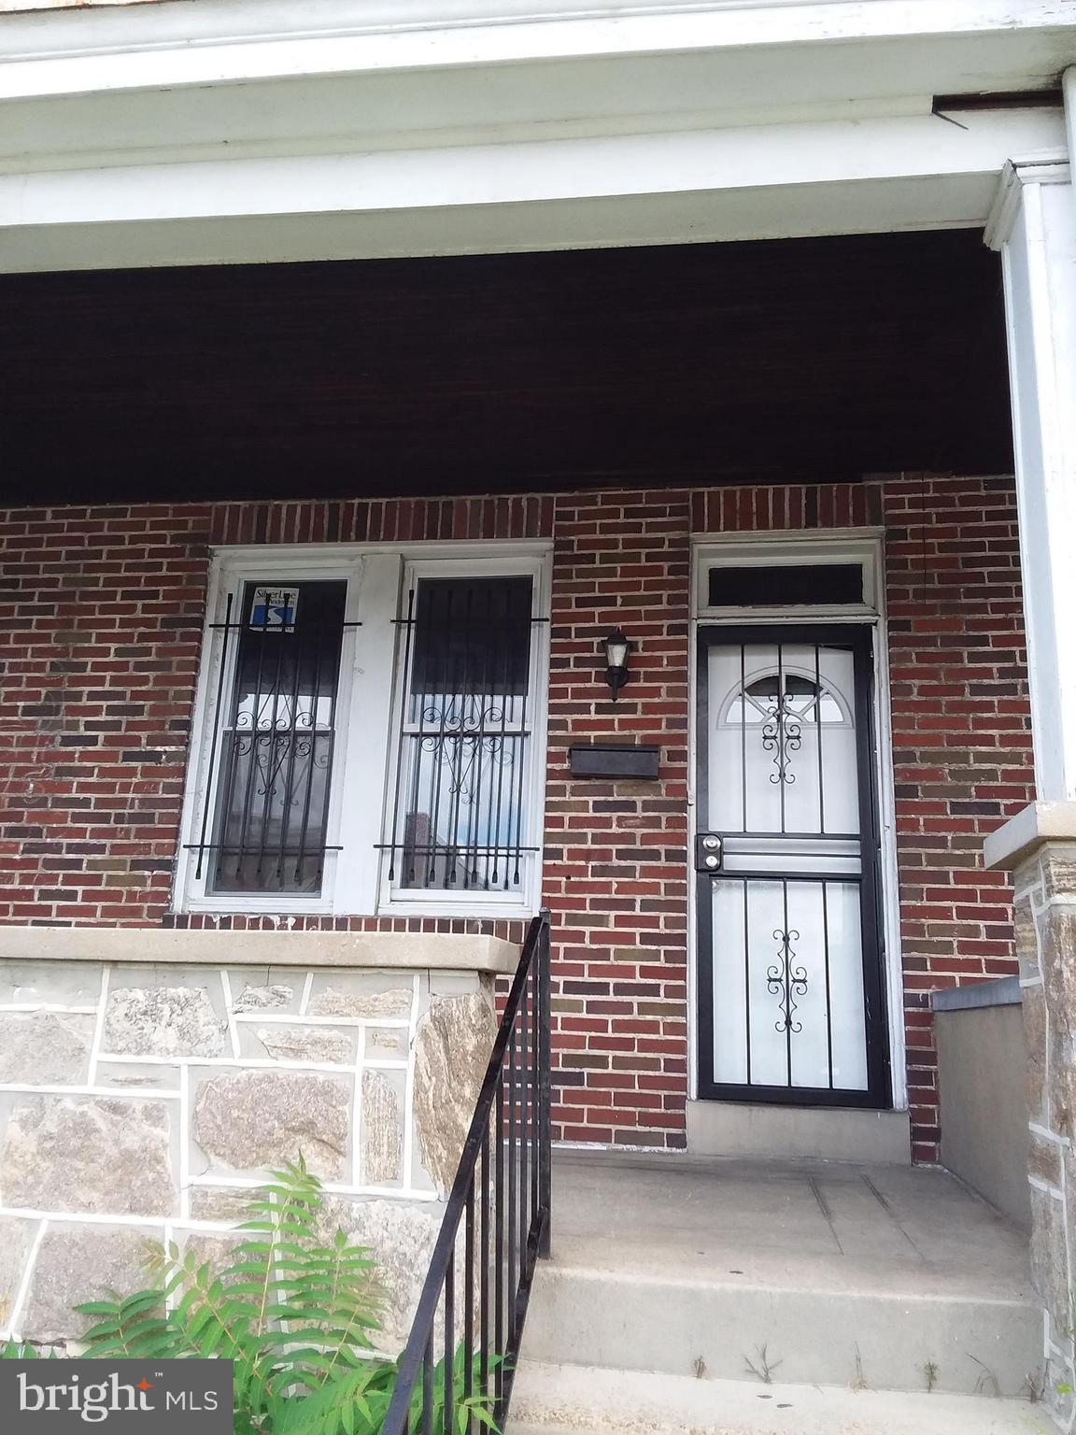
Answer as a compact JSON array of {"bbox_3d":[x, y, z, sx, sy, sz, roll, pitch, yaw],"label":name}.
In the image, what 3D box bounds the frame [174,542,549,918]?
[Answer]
[{"bbox_3d":[-0.786,0.026,5.193,1.690,1.760,0.130,0,-15,9],"label":"frame"}]

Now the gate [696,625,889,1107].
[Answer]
[{"bbox_3d":[1.052,0.559,4.714,0.760,2.010,0.060,0,-15,9],"label":"gate"}]

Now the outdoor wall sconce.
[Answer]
[{"bbox_3d":[0.344,-0.226,4.905,0.120,0.335,0.170,0,-15,9],"label":"outdoor wall sconce"}]

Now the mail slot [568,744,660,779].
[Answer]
[{"bbox_3d":[0.333,0.193,4.828,0.385,0.150,0.100,0,-15,9],"label":"mail slot"}]

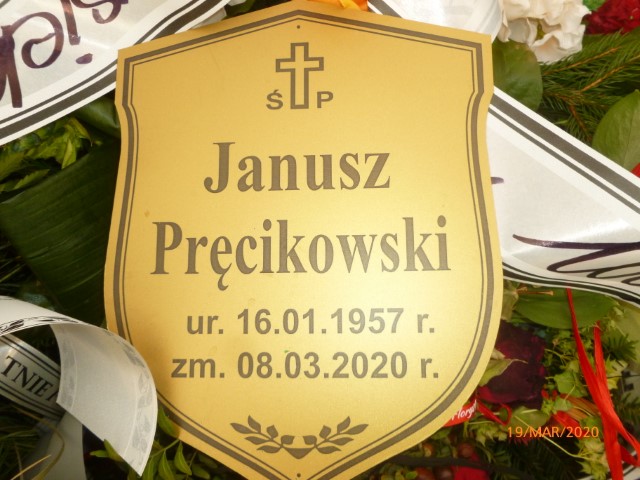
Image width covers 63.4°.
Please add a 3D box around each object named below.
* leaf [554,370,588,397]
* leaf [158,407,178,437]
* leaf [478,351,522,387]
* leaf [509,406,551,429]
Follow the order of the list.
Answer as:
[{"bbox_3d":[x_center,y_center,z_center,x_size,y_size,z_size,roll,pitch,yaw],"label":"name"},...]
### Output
[{"bbox_3d":[0.187,0.107,0.385,0.025,0.009,0.021,0,67,0],"label":"leaf"},{"bbox_3d":[-0.101,0.121,0.345,0.010,0.006,0.022,-31,81,-19],"label":"leaf"},{"bbox_3d":[0.128,0.093,0.370,0.036,0.010,0.014,-34,71,-14],"label":"leaf"},{"bbox_3d":[0.154,0.131,0.380,0.031,0.009,0.019,0,63,0],"label":"leaf"}]

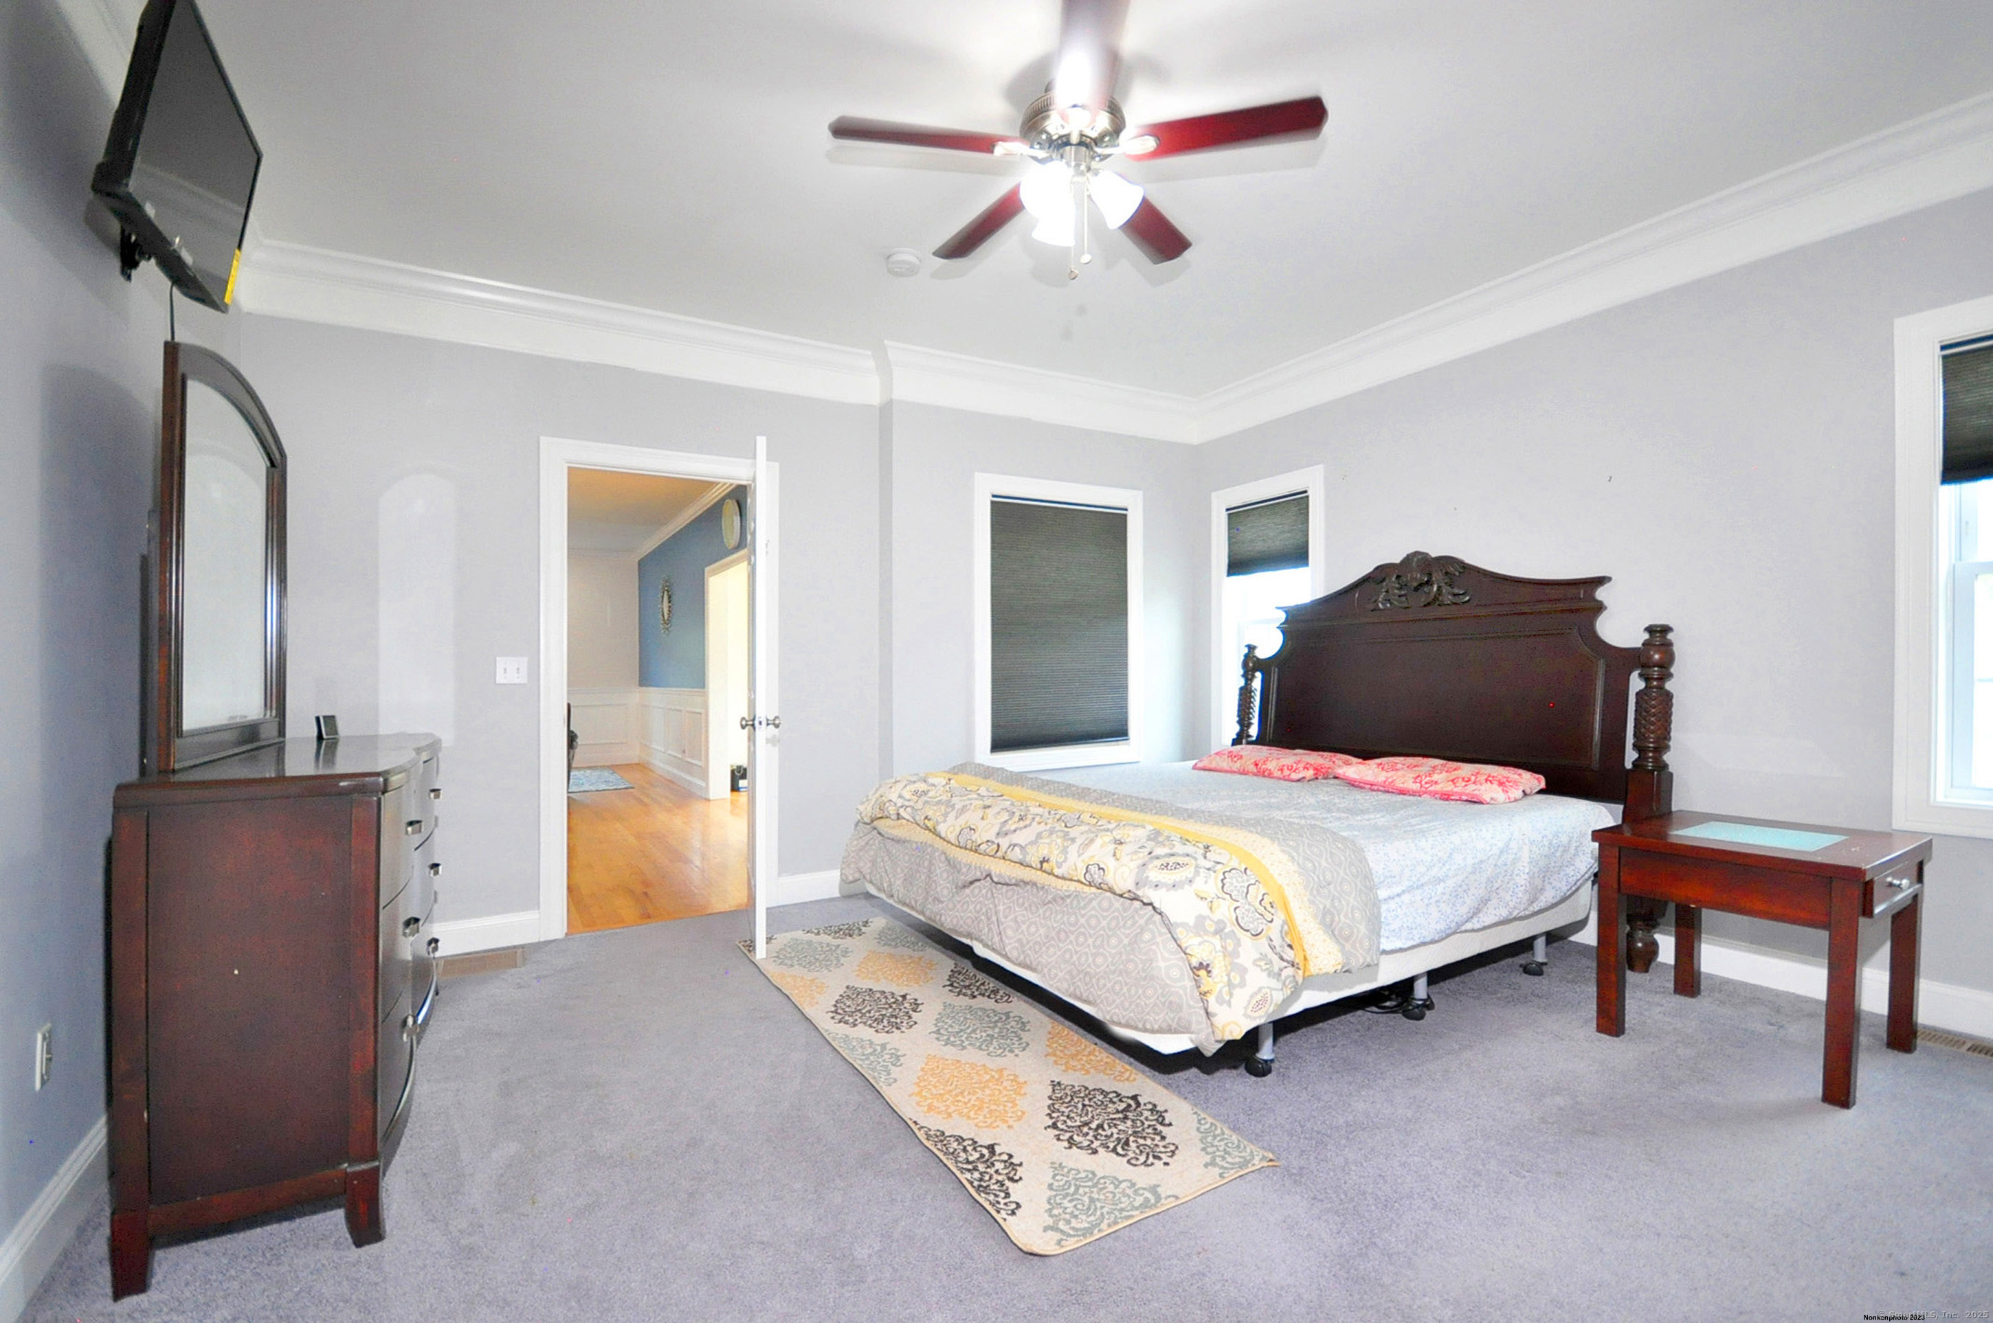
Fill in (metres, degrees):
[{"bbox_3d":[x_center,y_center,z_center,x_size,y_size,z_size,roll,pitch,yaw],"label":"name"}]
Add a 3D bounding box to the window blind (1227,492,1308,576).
[{"bbox_3d":[1.605,-0.739,4.950,0.050,0.428,0.624,0,0,-29],"label":"window blind"}]

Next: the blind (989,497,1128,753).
[{"bbox_3d":[0.387,-0.211,4.801,0.951,1.385,0.050,0,0,-29],"label":"blind"}]

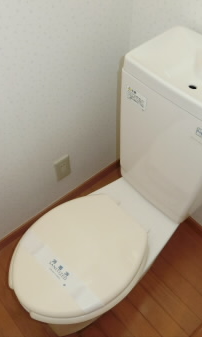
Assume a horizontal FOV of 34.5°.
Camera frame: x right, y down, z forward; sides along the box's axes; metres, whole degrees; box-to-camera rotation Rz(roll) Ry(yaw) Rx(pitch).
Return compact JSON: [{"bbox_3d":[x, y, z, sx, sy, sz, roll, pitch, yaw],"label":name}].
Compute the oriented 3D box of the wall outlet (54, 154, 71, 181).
[{"bbox_3d":[-0.160,0.001,1.363,0.071,0.121,0.010,-35,59,-24],"label":"wall outlet"}]

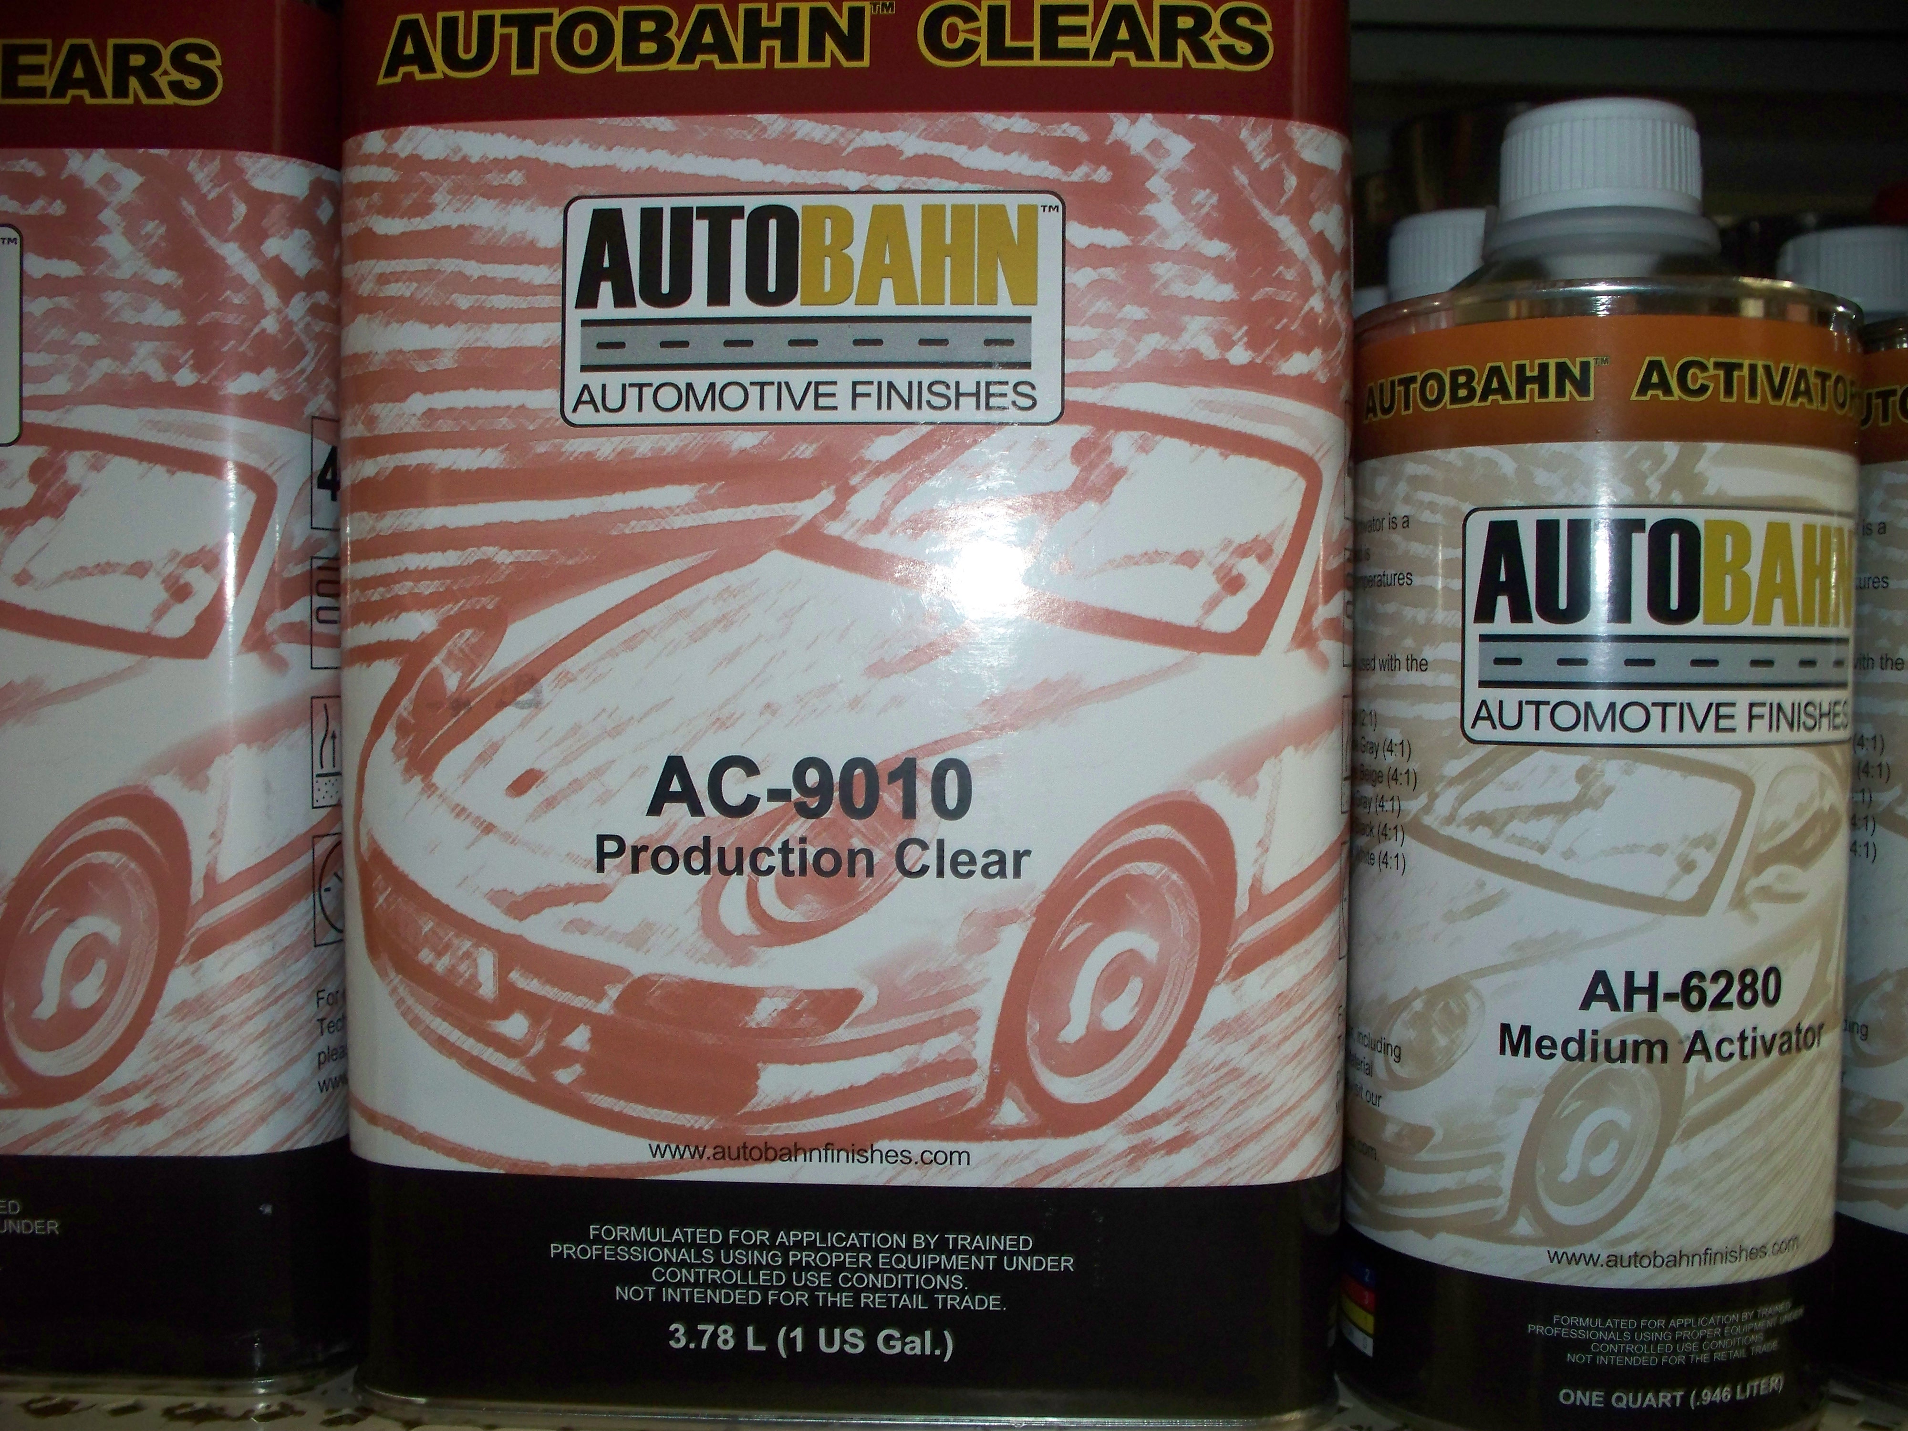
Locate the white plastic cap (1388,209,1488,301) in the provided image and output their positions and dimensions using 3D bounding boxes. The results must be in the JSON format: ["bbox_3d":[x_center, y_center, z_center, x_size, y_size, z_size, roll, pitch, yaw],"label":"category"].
[{"bbox_3d":[0.111,-0.097,0.429,0.034,0.019,0.034,0,2,0],"label":"white plastic cap"}]

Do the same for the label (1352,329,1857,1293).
[{"bbox_3d":[0.109,0.012,0.333,0.084,0.147,0.078,0,3,0],"label":"label"}]

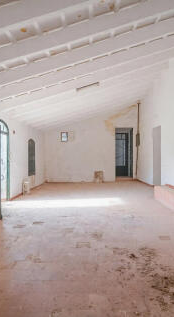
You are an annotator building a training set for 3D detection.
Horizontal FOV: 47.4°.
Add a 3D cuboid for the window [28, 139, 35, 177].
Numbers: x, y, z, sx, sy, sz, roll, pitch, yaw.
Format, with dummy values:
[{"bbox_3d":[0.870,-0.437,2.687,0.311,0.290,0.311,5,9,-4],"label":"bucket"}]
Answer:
[{"bbox_3d":[-2.140,-0.045,7.680,0.100,1.430,0.880,0,0,2],"label":"window"}]

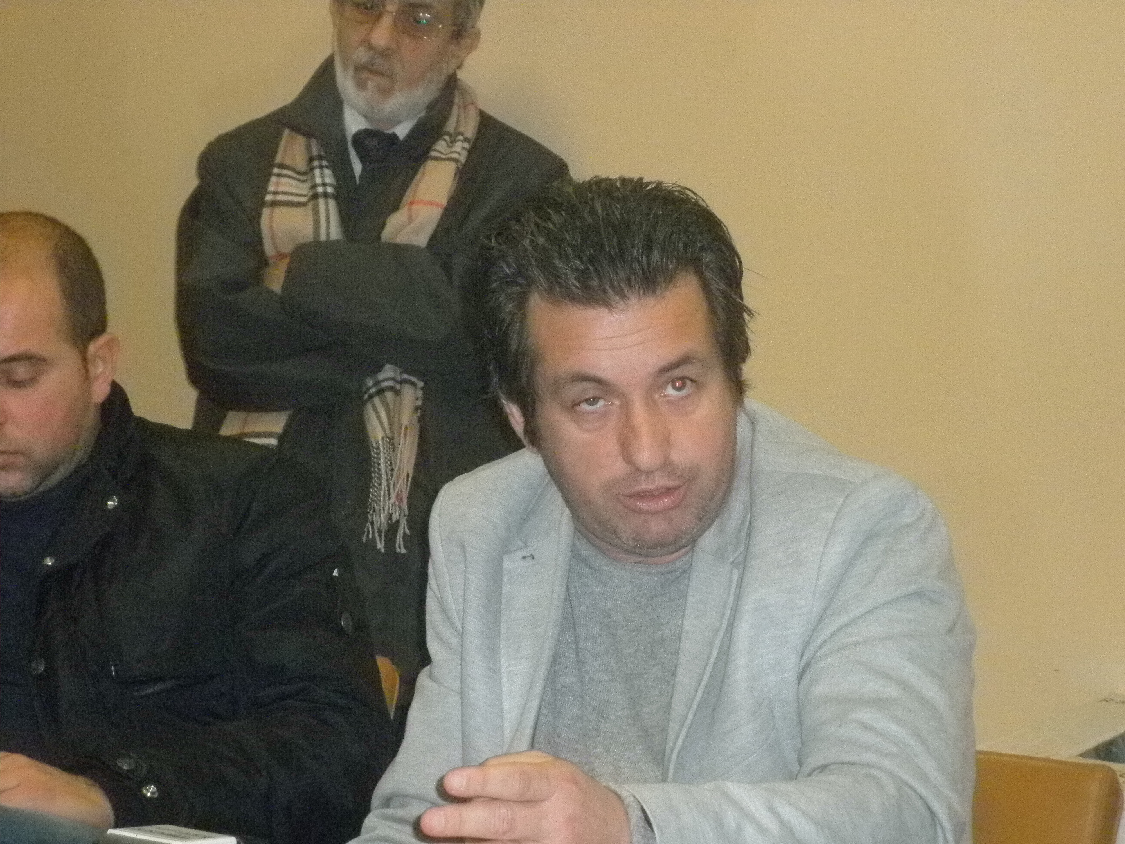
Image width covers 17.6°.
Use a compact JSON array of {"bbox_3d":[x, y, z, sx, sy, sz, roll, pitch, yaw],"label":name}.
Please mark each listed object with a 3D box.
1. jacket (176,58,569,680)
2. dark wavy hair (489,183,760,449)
[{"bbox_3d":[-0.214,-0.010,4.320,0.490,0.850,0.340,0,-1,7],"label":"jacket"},{"bbox_3d":[0.039,-0.076,2.650,0.195,0.210,0.225,-11,10,-6],"label":"dark wavy hair"}]

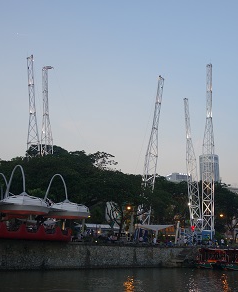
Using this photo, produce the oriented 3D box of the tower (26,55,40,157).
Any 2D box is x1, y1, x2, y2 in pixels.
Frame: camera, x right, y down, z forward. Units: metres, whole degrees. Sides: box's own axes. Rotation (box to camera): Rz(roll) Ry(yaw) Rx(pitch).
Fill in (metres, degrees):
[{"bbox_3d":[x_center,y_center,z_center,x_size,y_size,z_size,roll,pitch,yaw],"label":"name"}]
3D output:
[{"bbox_3d":[-18.260,0.080,73.100,2.300,38.500,2.300,0,-11,-15],"label":"tower"}]

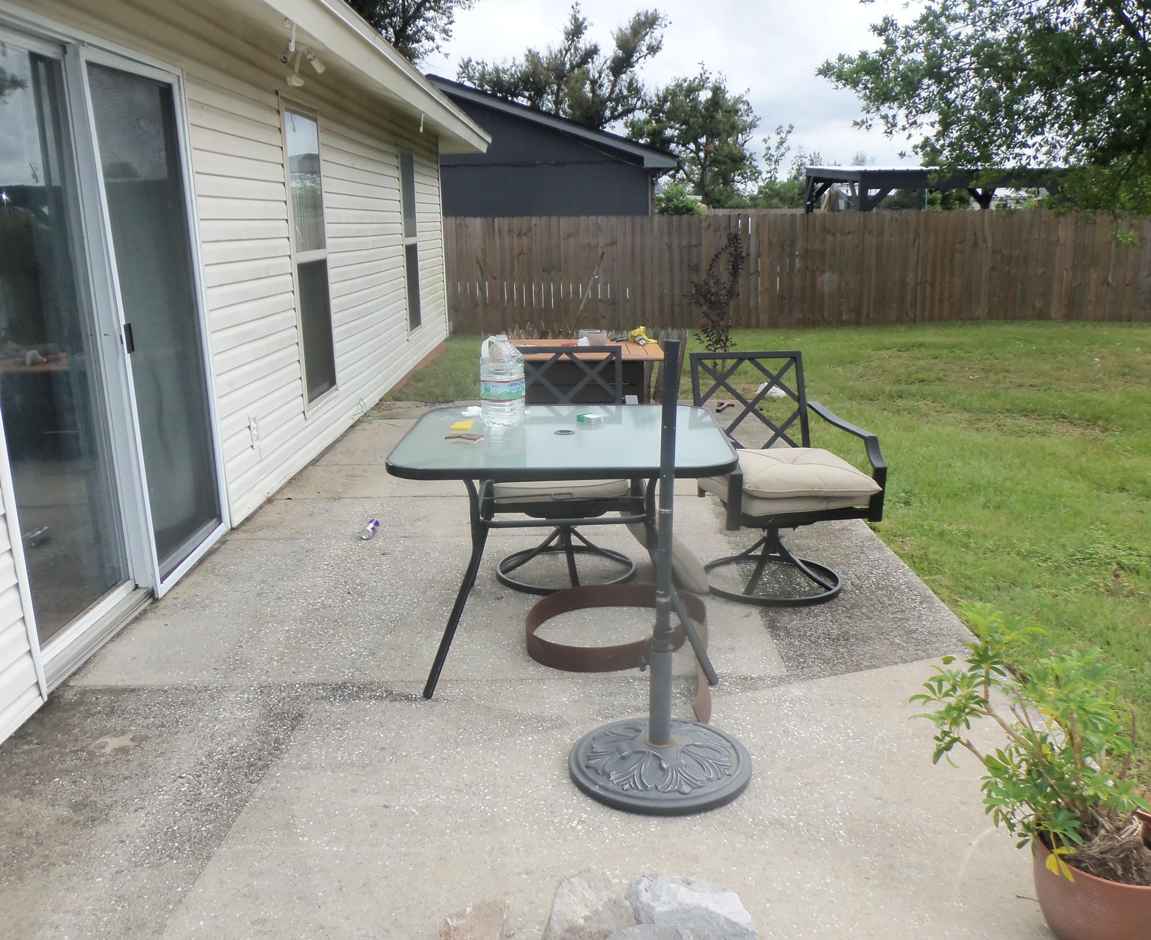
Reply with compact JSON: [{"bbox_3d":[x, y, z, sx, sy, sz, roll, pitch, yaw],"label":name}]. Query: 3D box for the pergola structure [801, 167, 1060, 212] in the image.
[{"bbox_3d":[6.922,-4.609,19.855,3.870,2.800,4.100,-1,14,0],"label":"pergola structure"}]

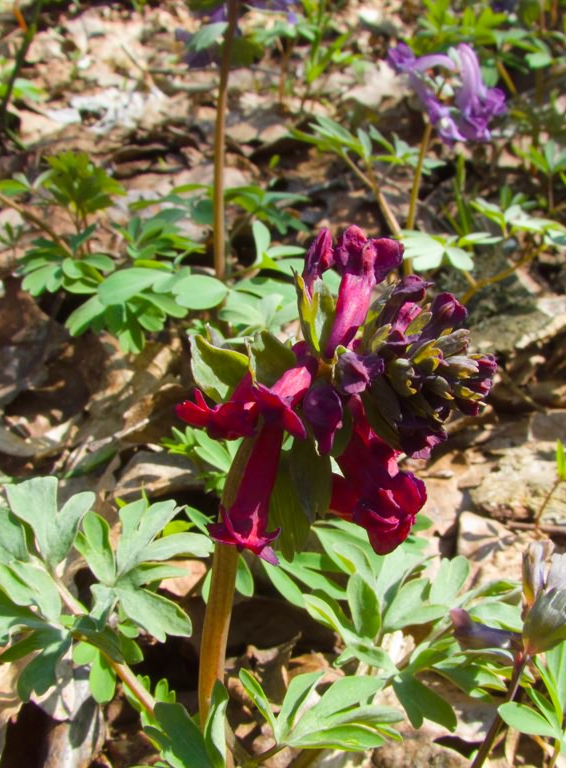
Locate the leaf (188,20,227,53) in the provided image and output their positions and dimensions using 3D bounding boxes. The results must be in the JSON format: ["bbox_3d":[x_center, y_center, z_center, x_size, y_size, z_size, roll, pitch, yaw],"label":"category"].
[{"bbox_3d":[-0.027,-0.125,0.255,0.016,0.005,0.009,-36,83,-11],"label":"leaf"}]

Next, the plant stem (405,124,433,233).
[{"bbox_3d":[0.046,-0.069,0.240,0.004,0.039,0.004,4,37,0],"label":"plant stem"}]

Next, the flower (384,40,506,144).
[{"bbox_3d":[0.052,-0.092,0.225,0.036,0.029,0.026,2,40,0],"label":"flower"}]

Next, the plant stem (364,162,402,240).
[{"bbox_3d":[0.036,-0.065,0.251,0.003,0.028,0.003,-28,12,0],"label":"plant stem"}]

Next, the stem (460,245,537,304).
[{"bbox_3d":[0.106,-0.054,0.353,0.004,0.044,0.004,38,29,-26],"label":"stem"}]

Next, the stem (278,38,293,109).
[{"bbox_3d":[0.002,-0.274,0.627,0.006,0.058,0.006,7,38,-5],"label":"stem"}]

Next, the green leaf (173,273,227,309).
[{"bbox_3d":[-0.028,-0.032,0.245,0.020,0.005,0.014,-1,69,-5],"label":"green leaf"}]

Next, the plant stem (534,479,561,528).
[{"bbox_3d":[0.093,0.042,0.251,0.002,0.024,0.002,4,38,-3],"label":"plant stem"}]

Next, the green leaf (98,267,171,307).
[{"bbox_3d":[-0.052,-0.034,0.250,0.027,0.006,0.015,-15,72,-14],"label":"green leaf"}]

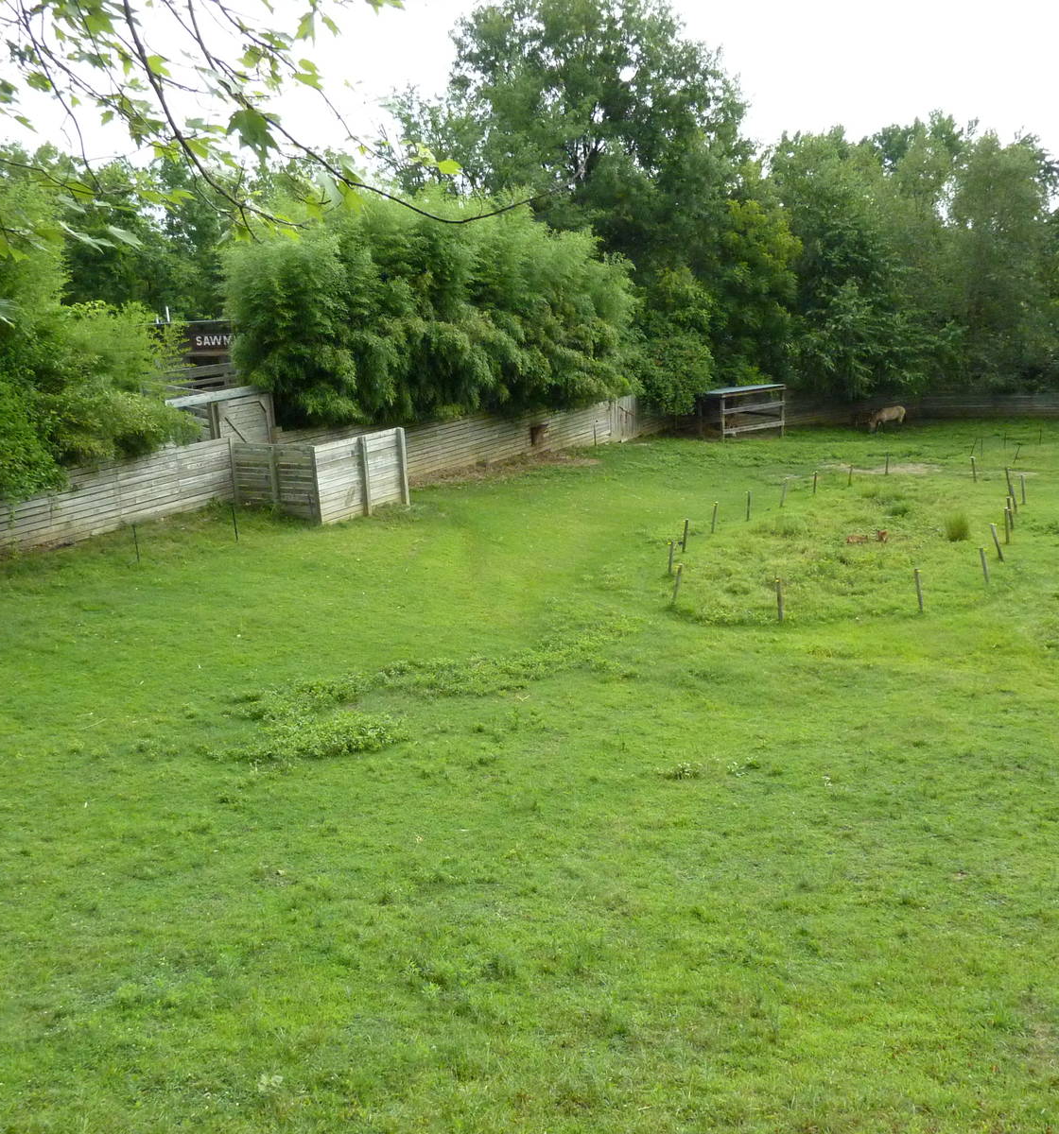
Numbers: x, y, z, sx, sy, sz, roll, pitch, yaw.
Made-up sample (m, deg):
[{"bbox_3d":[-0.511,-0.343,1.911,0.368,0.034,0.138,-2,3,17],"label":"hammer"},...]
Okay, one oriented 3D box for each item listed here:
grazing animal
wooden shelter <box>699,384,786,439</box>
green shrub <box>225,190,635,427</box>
[{"bbox_3d":[18.597,-7.686,56.700,2.000,1.320,0.550,-6,14,-17],"label":"grazing animal"},{"bbox_3d":[10.518,-7.724,54.415,3.350,2.500,2.950,-6,14,-15],"label":"wooden shelter"},{"bbox_3d":[-3.400,-9.488,45.146,5.800,10.200,20.000,8,17,36],"label":"green shrub"}]

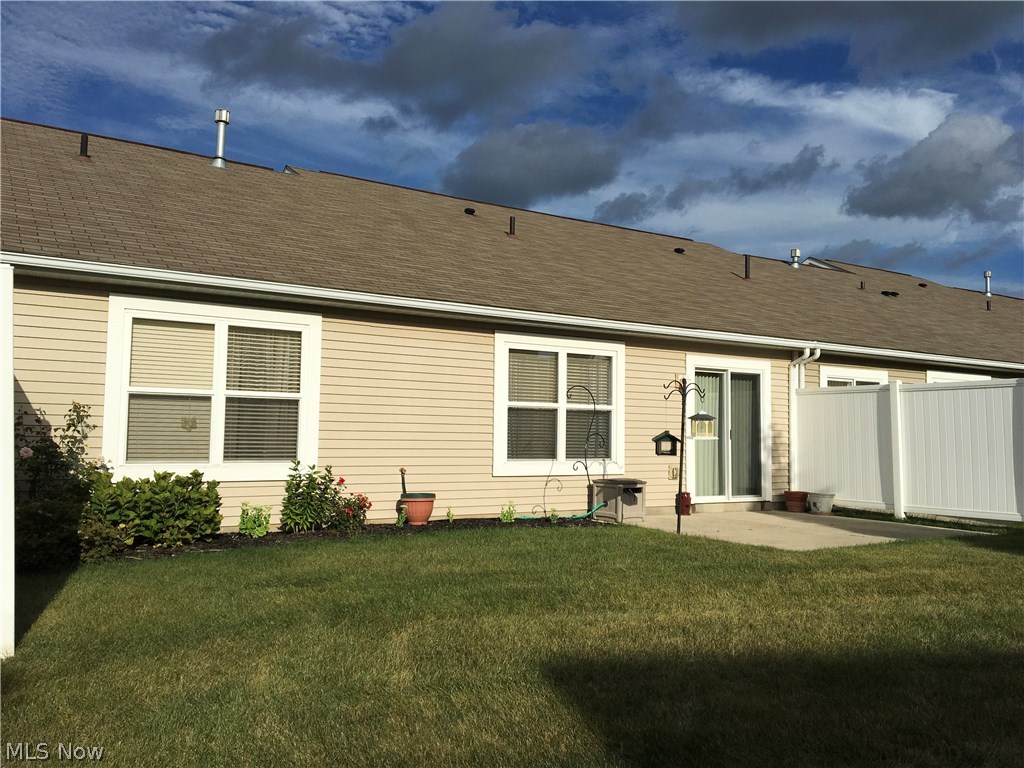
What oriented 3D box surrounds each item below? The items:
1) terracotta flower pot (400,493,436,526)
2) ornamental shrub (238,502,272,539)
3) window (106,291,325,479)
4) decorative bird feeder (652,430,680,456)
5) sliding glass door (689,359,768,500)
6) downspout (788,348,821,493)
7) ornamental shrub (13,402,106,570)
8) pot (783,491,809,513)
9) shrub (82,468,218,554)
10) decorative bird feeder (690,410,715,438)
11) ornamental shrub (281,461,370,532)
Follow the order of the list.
[{"bbox_3d":[-1.060,1.425,9.723,0.392,0.360,0.392,1,-4,0],"label":"terracotta flower pot"},{"bbox_3d":[-2.590,1.373,8.662,0.310,0.340,0.290,3,-5,-33],"label":"ornamental shrub"},{"bbox_3d":[-2.993,0.091,8.784,2.137,1.815,0.100,3,-5,-33],"label":"window"},{"bbox_3d":[1.883,0.723,10.389,0.330,0.290,0.220,1,-4,-7],"label":"decorative bird feeder"},{"bbox_3d":[3.332,0.698,13.060,1.830,2.182,0.131,3,-4,-33],"label":"sliding glass door"},{"bbox_3d":[4.673,0.672,13.736,0.322,2.444,0.342,3,-4,-33],"label":"downspout"},{"bbox_3d":[-3.837,0.805,7.256,0.754,1.317,1.006,3,-4,-33],"label":"ornamental shrub"},{"bbox_3d":[4.370,1.813,13.178,0.360,0.315,0.360,1,-4,0],"label":"pot"},{"bbox_3d":[-3.315,1.131,7.913,1.300,0.710,0.800,3,-5,-33],"label":"shrub"},{"bbox_3d":[2.087,0.452,9.352,0.282,0.312,0.272,3,-4,-33],"label":"decorative bird feeder"},{"bbox_3d":[-1.969,1.208,9.105,0.804,0.754,0.503,3,-4,-33],"label":"ornamental shrub"}]

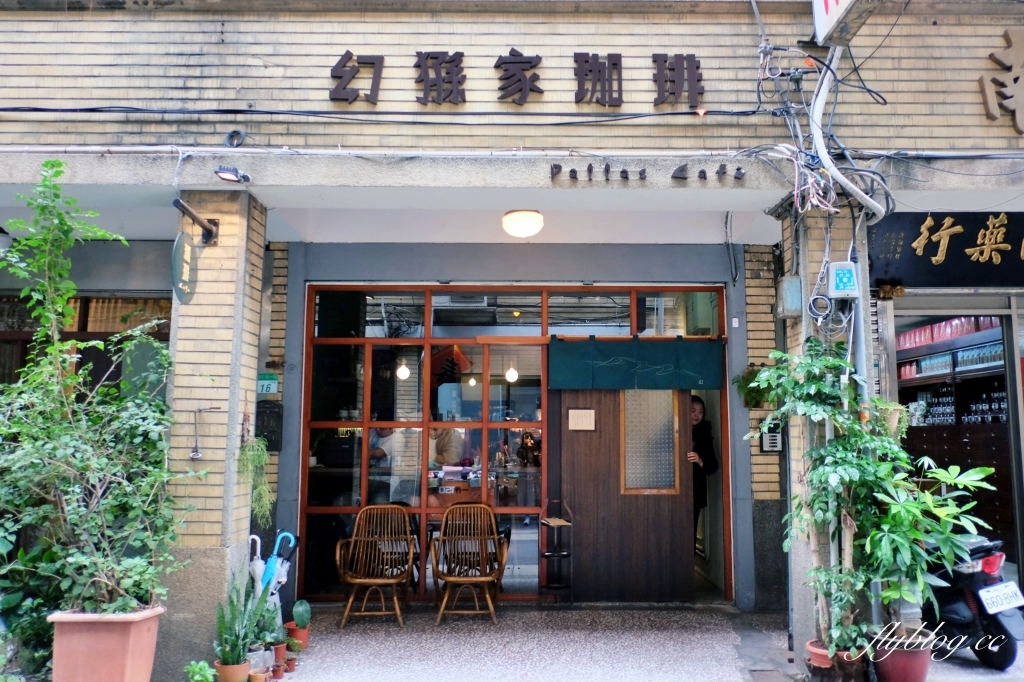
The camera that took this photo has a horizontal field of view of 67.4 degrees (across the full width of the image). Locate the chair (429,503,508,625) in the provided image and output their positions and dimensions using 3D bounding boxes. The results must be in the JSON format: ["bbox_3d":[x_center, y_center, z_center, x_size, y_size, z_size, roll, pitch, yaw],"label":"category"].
[{"bbox_3d":[-0.321,1.701,5.920,0.580,0.810,0.560,0,-7,0],"label":"chair"}]

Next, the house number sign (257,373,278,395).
[{"bbox_3d":[-1.970,0.345,6.194,0.175,0.160,0.020,0,-7,0],"label":"house number sign"}]

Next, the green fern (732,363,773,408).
[{"bbox_3d":[1.920,0.355,6.129,0.300,0.360,0.220,0,-7,0],"label":"green fern"}]

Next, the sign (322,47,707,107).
[{"bbox_3d":[0.030,-1.665,4.880,2.373,0.381,0.060,0,-7,0],"label":"sign"}]

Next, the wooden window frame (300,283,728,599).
[{"bbox_3d":[0.035,0.787,6.281,3.501,2.560,0.100,0,-7,0],"label":"wooden window frame"}]

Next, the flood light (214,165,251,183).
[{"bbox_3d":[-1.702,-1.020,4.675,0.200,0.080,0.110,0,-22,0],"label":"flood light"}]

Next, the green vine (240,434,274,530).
[{"bbox_3d":[-1.627,0.901,4.891,0.180,0.570,0.220,0,-7,0],"label":"green vine"}]

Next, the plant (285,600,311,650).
[{"bbox_3d":[-1.397,1.860,5.078,0.170,0.290,0.170,0,-7,0],"label":"plant"}]

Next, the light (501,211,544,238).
[{"bbox_3d":[0.079,-0.883,5.794,0.300,0.190,0.300,0,-7,0],"label":"light"}]

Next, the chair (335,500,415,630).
[{"bbox_3d":[-1.005,1.689,5.838,0.580,0.810,0.560,0,-7,0],"label":"chair"}]

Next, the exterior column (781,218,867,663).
[{"bbox_3d":[2.050,0.514,4.943,0.415,2.915,0.360,0,-7,0],"label":"exterior column"}]

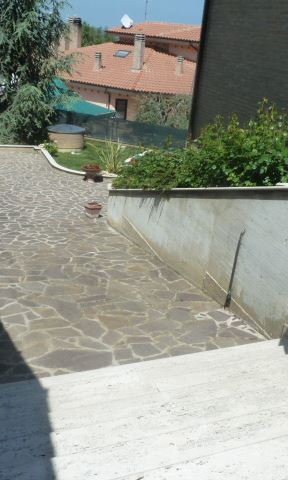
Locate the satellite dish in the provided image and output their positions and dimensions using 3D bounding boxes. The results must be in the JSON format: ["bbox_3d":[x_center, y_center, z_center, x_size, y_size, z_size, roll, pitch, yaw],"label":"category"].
[{"bbox_3d":[-1.142,-15.128,32.000,0.870,0.900,0.450,-5,27,-22],"label":"satellite dish"}]

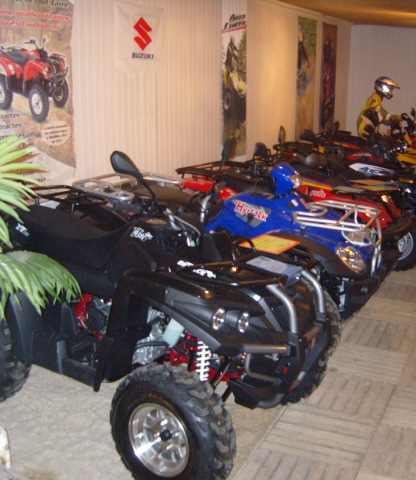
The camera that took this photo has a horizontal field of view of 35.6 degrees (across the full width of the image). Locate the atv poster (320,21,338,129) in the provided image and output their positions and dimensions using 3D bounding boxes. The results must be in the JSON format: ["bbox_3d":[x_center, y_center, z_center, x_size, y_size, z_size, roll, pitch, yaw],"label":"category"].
[{"bbox_3d":[1.906,-2.538,10.183,0.020,1.629,0.847,6,15,25],"label":"atv poster"}]

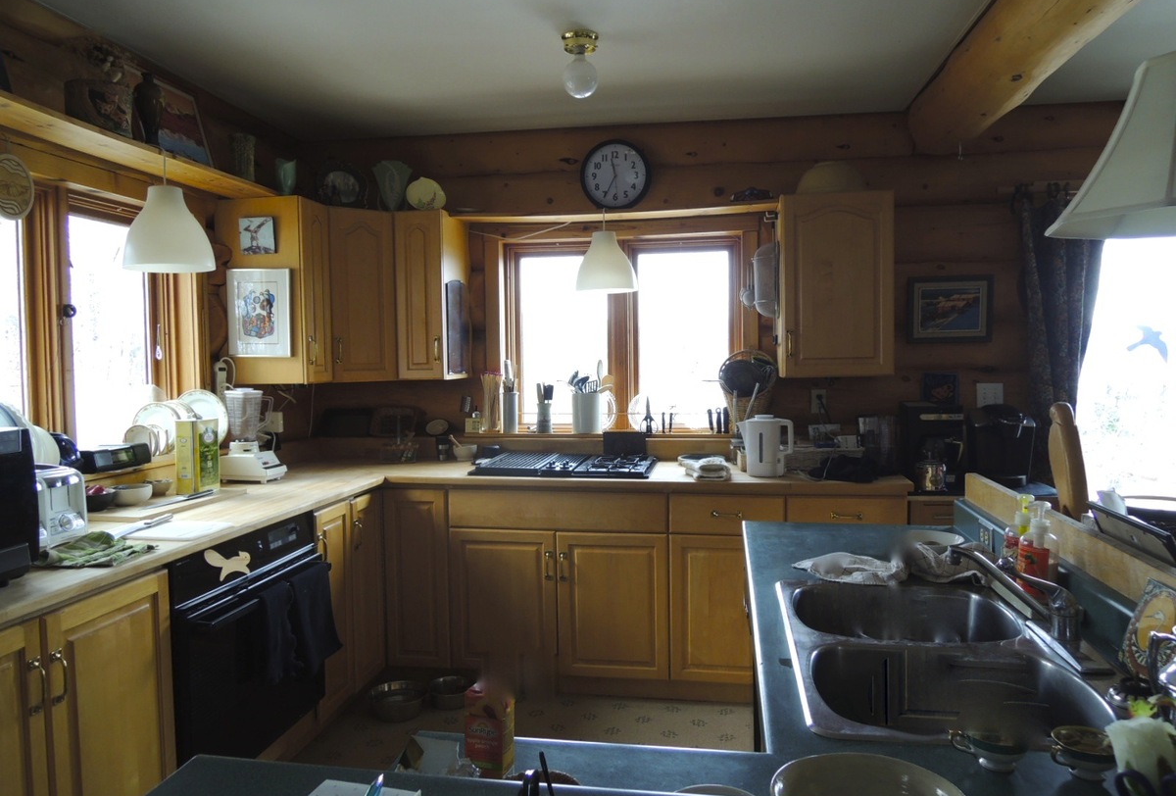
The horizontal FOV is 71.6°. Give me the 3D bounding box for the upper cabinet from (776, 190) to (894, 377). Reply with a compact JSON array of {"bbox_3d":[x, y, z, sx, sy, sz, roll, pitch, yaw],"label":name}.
[{"bbox_3d":[1.078,-0.481,3.589,0.451,0.772,0.330,0,2,10],"label":"upper cabinet"}]

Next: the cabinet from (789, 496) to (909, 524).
[{"bbox_3d":[1.040,0.778,3.433,0.450,0.850,0.600,0,3,10],"label":"cabinet"}]

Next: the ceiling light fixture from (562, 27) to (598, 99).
[{"bbox_3d":[-0.028,-1.111,2.740,0.122,0.205,0.122,-1,3,0],"label":"ceiling light fixture"}]

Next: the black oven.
[{"bbox_3d":[-1.267,0.761,2.552,0.610,0.685,0.752,0,3,10],"label":"black oven"}]

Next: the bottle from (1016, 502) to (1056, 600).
[{"bbox_3d":[0.901,0.312,1.630,0.065,0.200,0.070,-2,3,-32],"label":"bottle"}]

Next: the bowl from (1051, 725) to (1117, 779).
[{"bbox_3d":[0.574,0.411,0.936,0.080,0.041,0.078,0,2,10],"label":"bowl"}]

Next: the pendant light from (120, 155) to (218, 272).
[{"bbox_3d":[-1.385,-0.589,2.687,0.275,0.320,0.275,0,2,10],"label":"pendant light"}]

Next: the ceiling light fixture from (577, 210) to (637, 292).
[{"bbox_3d":[0.078,-0.633,3.509,0.265,0.345,0.265,0,3,10],"label":"ceiling light fixture"}]

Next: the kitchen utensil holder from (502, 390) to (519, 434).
[{"bbox_3d":[-0.378,0.073,4.027,0.082,0.200,0.082,0,2,10],"label":"kitchen utensil holder"}]

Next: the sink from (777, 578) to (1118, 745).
[{"bbox_3d":[0.600,0.502,1.383,0.499,0.183,0.785,0,2,10],"label":"sink"}]

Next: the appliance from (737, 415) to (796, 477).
[{"bbox_3d":[0.748,0.194,3.428,0.238,0.247,0.155,1,3,25],"label":"appliance"}]

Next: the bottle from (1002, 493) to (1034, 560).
[{"bbox_3d":[0.922,0.307,1.718,0.065,0.200,0.070,-2,3,-32],"label":"bottle"}]

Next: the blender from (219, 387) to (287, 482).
[{"bbox_3d":[-1.405,0.153,3.400,0.250,0.388,0.180,0,3,10],"label":"blender"}]

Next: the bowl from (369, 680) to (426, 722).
[{"bbox_3d":[-0.768,1.219,3.281,0.215,0.080,0.215,-1,3,0],"label":"bowl"}]

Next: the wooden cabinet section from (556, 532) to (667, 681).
[{"bbox_3d":[0.140,0.825,3.522,0.451,0.590,0.500,0,3,10],"label":"wooden cabinet section"}]

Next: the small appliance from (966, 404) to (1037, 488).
[{"bbox_3d":[1.678,0.181,3.335,0.245,0.325,0.310,0,3,19],"label":"small appliance"}]

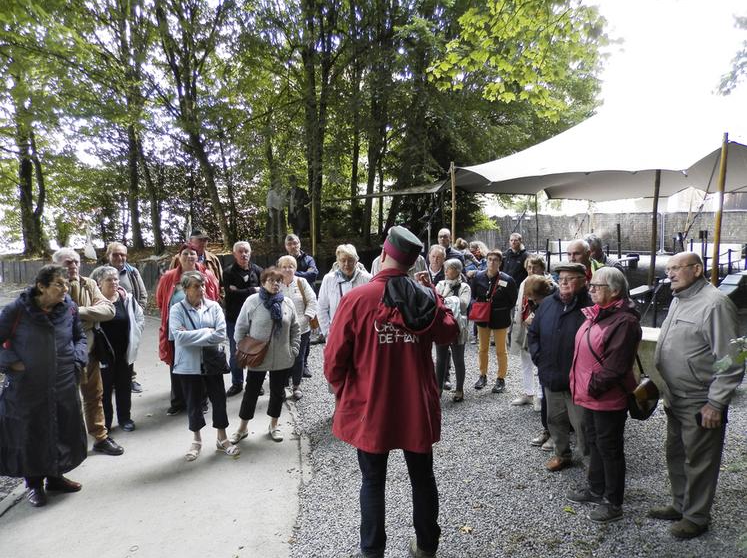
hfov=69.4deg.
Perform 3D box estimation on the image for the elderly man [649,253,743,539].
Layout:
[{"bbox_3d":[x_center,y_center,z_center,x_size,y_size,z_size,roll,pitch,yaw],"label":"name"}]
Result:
[{"bbox_3d":[2.048,0.704,3.381,0.420,1.727,0.520,-2,5,-24],"label":"elderly man"}]

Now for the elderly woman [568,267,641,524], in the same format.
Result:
[{"bbox_3d":[1.523,0.733,3.557,0.380,1.620,0.500,-3,6,-28],"label":"elderly woman"}]

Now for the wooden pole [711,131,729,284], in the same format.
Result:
[{"bbox_3d":[5.733,-0.660,8.977,0.095,3.450,0.095,0,5,0],"label":"wooden pole"}]

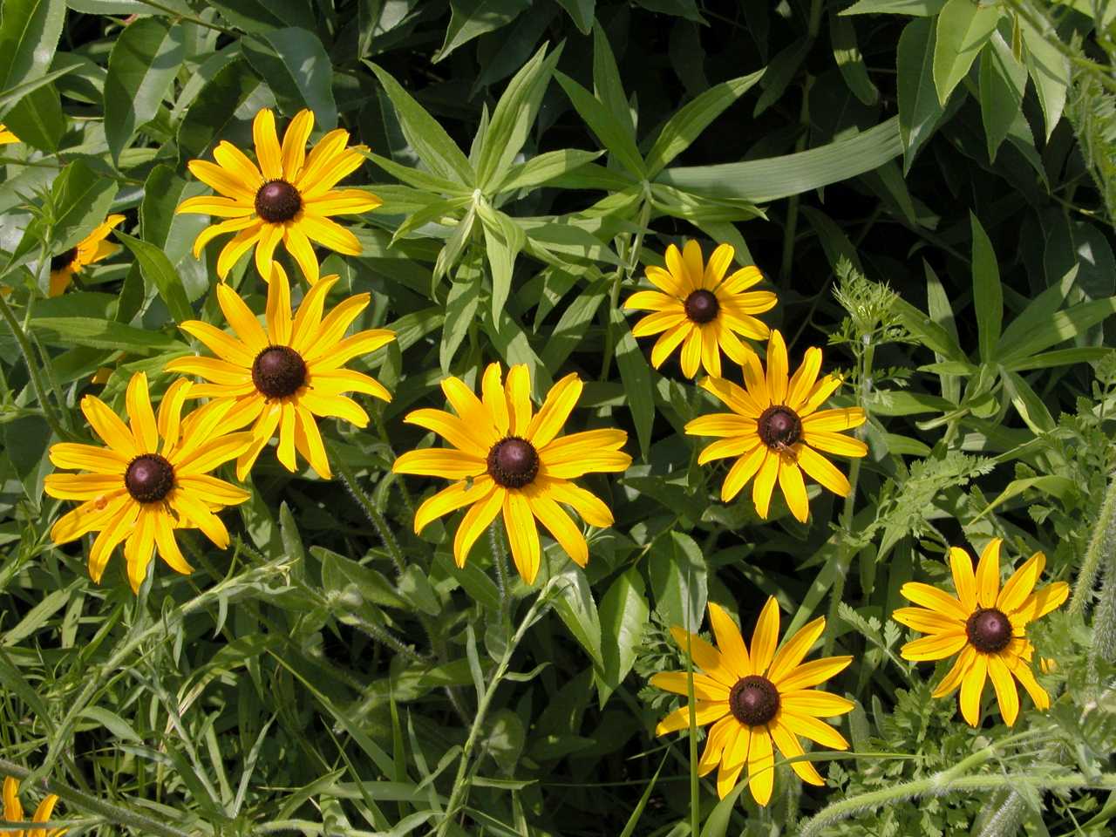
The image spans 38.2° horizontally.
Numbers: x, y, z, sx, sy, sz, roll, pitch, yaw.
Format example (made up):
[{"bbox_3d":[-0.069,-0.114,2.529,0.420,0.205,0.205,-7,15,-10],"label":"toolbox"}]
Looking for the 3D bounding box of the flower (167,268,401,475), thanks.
[{"bbox_3d":[-0.098,-0.017,0.570,0.081,0.077,0.026,0,-4,-9],"label":"flower"}]

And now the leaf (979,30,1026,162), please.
[{"bbox_3d":[0.190,-0.138,0.690,0.019,0.057,0.012,3,0,15],"label":"leaf"}]

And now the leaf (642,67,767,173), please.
[{"bbox_3d":[0.061,-0.122,0.662,0.015,0.011,0.080,48,64,-4],"label":"leaf"}]

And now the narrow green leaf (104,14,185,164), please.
[{"bbox_3d":[-0.188,-0.150,0.738,0.032,0.016,0.081,13,72,10],"label":"narrow green leaf"}]

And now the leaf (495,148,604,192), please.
[{"bbox_3d":[-0.004,-0.111,0.715,0.057,0.011,0.014,-22,65,-10],"label":"leaf"}]

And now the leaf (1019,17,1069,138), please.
[{"bbox_3d":[0.204,-0.144,0.680,0.019,0.055,0.012,-8,0,18],"label":"leaf"}]

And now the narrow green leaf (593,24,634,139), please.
[{"bbox_3d":[0.029,-0.159,0.785,0.016,0.010,0.087,-13,70,-6],"label":"narrow green leaf"}]

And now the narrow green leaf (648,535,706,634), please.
[{"bbox_3d":[0.047,0.066,0.618,0.022,0.050,0.012,-9,17,3],"label":"narrow green leaf"}]

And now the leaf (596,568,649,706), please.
[{"bbox_3d":[0.026,0.088,0.652,0.020,0.013,0.060,15,75,-1],"label":"leaf"}]

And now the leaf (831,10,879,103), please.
[{"bbox_3d":[0.162,-0.196,0.870,0.015,0.012,0.063,-13,71,-6],"label":"leaf"}]

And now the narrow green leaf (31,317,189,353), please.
[{"bbox_3d":[-0.190,-0.035,0.682,0.067,0.012,0.012,9,63,-13],"label":"narrow green leaf"}]

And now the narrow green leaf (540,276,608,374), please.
[{"bbox_3d":[0.007,-0.044,0.738,0.014,0.010,0.065,30,67,14],"label":"narrow green leaf"}]

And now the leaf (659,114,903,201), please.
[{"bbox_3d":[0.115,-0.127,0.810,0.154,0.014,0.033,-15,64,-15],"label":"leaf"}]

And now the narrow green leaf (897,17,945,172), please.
[{"bbox_3d":[0.165,-0.148,0.730,0.025,0.014,0.083,9,76,15],"label":"narrow green leaf"}]

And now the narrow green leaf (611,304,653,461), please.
[{"bbox_3d":[0.035,-0.017,0.745,0.015,0.010,0.079,-8,68,-4],"label":"narrow green leaf"}]

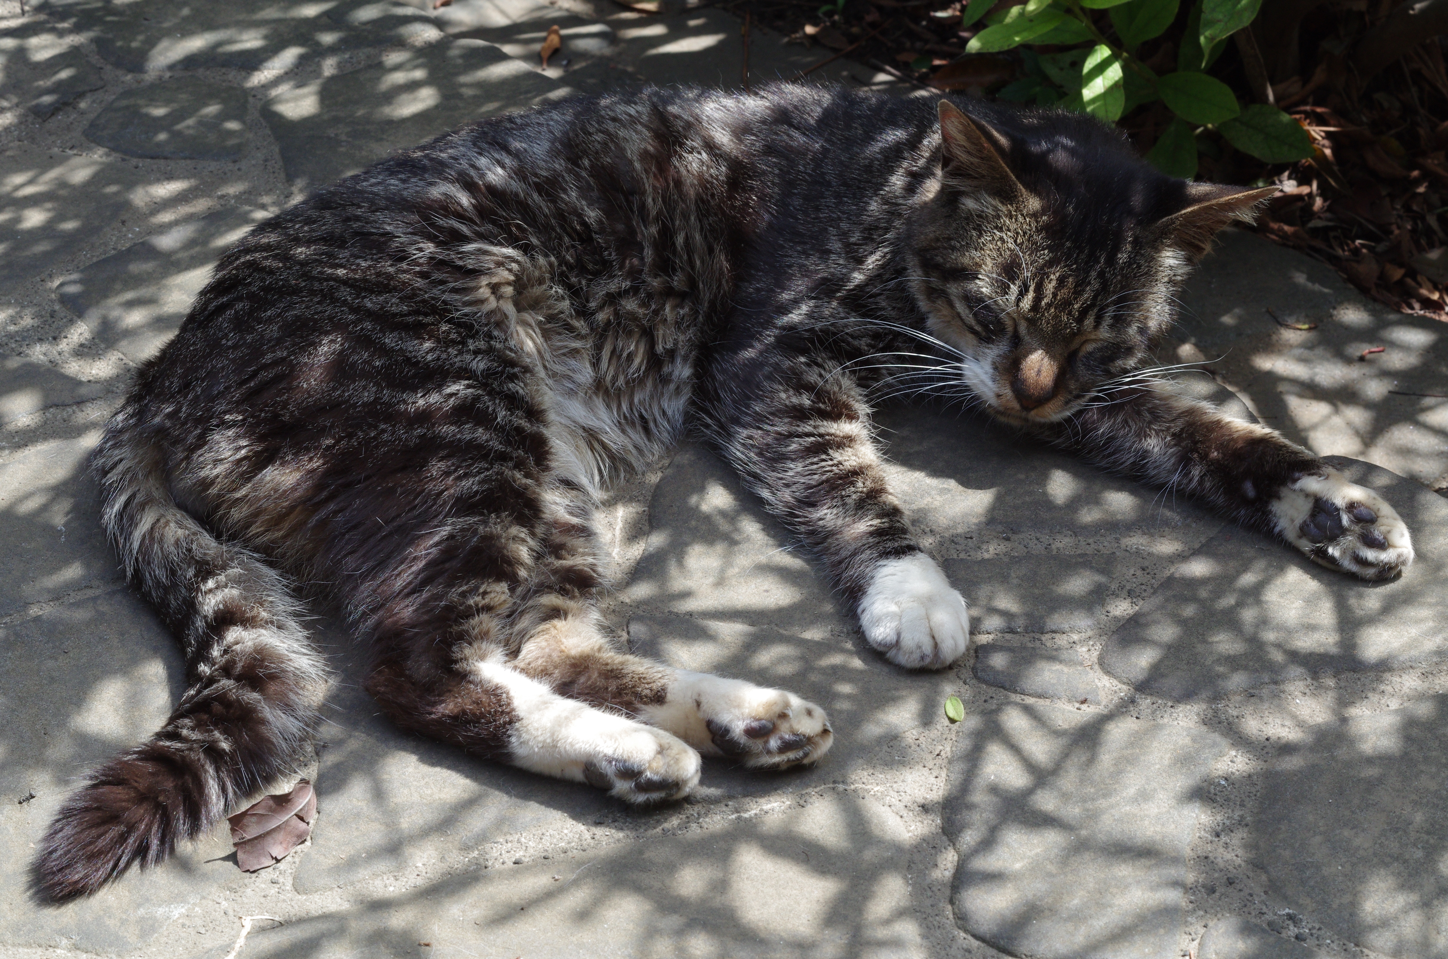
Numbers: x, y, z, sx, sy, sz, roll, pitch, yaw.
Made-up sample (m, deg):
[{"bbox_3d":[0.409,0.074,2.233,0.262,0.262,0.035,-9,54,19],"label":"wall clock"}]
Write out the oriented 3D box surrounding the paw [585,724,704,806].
[{"bbox_3d":[-0.028,0.095,1.007,0.044,0.028,0.029,15,45,15],"label":"paw"}]

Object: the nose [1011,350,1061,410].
[{"bbox_3d":[0.121,-0.038,1.167,0.018,0.018,0.015,15,33,0],"label":"nose"}]

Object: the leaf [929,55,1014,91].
[{"bbox_3d":[0.108,-0.177,1.311,0.040,0.009,0.020,-4,43,-4],"label":"leaf"}]

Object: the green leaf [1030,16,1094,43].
[{"bbox_3d":[0.151,-0.201,1.344,0.035,0.012,0.020,-10,39,-13],"label":"green leaf"}]

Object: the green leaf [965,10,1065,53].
[{"bbox_3d":[0.116,-0.178,1.196,0.044,0.007,0.019,-18,63,-16],"label":"green leaf"}]

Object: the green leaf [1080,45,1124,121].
[{"bbox_3d":[0.167,-0.175,1.327,0.020,0.036,0.010,3,31,5],"label":"green leaf"}]

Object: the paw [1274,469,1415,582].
[{"bbox_3d":[0.224,0.016,1.091,0.056,0.029,0.034,27,49,26],"label":"paw"}]

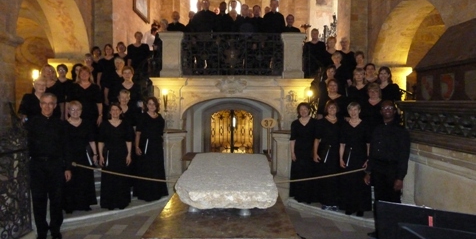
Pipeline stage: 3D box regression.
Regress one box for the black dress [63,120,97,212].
[{"bbox_3d":[-2.337,0.678,5.070,0.490,1.360,0.350,-1,3,-18],"label":"black dress"}]

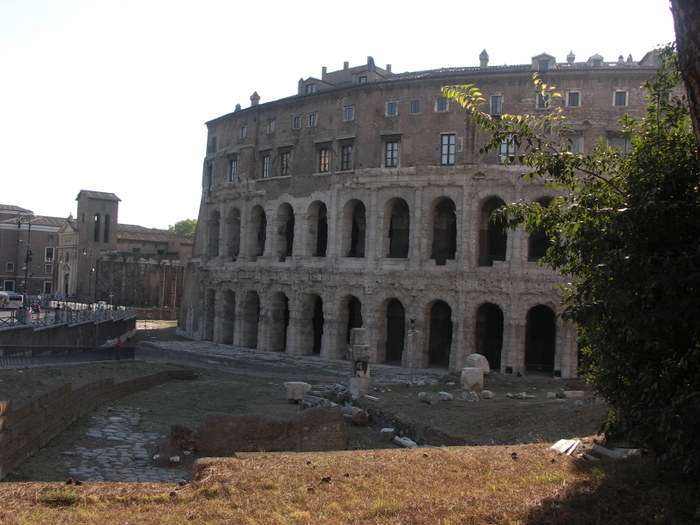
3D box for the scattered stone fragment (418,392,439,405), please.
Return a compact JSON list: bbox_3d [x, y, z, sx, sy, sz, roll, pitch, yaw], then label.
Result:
[{"bbox_3d":[5.365,9.046,44.666,1.400,0.620,0.750,0,-2,40],"label":"scattered stone fragment"}]

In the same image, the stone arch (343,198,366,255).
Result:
[{"bbox_3d":[0.917,-3.538,70.611,2.750,6.150,1.500,1,-2,30],"label":"stone arch"}]

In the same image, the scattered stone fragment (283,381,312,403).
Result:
[{"bbox_3d":[-3.149,7.817,40.485,1.650,1.200,1.400,3,-3,-4],"label":"scattered stone fragment"}]

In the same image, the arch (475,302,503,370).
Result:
[{"bbox_3d":[13.815,7.341,66.287,2.920,6.721,1.600,2,-3,18],"label":"arch"}]

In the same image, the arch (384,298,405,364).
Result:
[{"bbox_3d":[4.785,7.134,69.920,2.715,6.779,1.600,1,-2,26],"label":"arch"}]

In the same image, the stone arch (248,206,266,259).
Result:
[{"bbox_3d":[-10.695,-3.761,81.836,2.942,6.397,1.600,0,-4,44],"label":"stone arch"}]

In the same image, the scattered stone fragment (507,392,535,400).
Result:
[{"bbox_3d":[13.173,10.305,51.731,2.000,0.450,0.900,2,-2,0],"label":"scattered stone fragment"}]

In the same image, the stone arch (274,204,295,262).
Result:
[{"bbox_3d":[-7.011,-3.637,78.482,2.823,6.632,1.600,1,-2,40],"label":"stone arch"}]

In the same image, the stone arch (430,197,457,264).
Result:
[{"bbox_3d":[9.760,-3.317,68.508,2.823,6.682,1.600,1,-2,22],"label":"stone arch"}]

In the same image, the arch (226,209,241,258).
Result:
[{"bbox_3d":[-13.770,-3.676,82.563,1.500,6.150,2.750,4,-2,-42],"label":"arch"}]

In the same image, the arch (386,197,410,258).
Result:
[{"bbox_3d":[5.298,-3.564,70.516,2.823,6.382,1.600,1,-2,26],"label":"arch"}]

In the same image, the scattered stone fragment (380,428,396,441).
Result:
[{"bbox_3d":[2.070,9.200,35.765,0.780,0.420,0.650,2,-2,-10],"label":"scattered stone fragment"}]

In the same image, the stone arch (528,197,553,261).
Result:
[{"bbox_3d":[19.089,-3.145,65.647,2.942,6.397,1.600,2,-3,13],"label":"stone arch"}]

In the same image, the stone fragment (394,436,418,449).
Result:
[{"bbox_3d":[2.909,9.228,34.293,0.500,0.330,1.450,3,-2,-35],"label":"stone fragment"}]

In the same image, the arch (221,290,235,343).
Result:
[{"bbox_3d":[-14.703,6.902,84.741,1.600,6.721,2.920,5,-4,-42],"label":"arch"}]

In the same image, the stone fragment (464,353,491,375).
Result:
[{"bbox_3d":[11.356,8.899,59.207,1.900,1.750,1.300,3,-2,-25],"label":"stone fragment"}]

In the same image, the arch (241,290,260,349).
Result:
[{"bbox_3d":[-11.295,6.887,81.206,2.920,6.721,1.600,0,-4,44],"label":"arch"}]

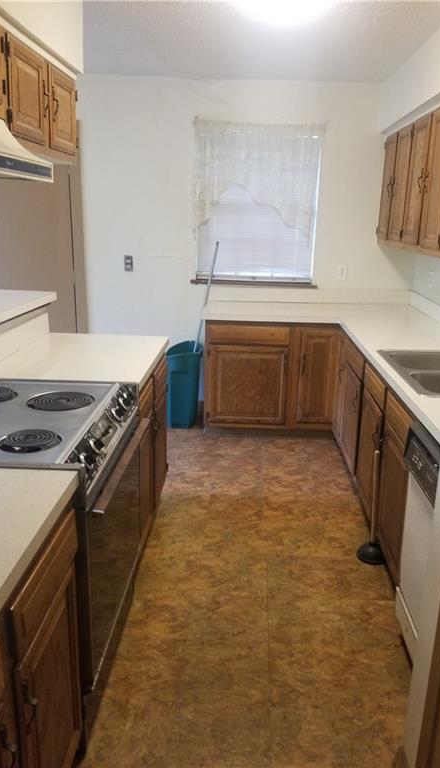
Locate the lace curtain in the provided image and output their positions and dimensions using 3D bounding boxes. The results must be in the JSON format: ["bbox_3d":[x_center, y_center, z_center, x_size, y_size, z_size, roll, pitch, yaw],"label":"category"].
[{"bbox_3d":[0.268,-1.454,4.166,0.924,0.835,0.060,2,16,3],"label":"lace curtain"}]

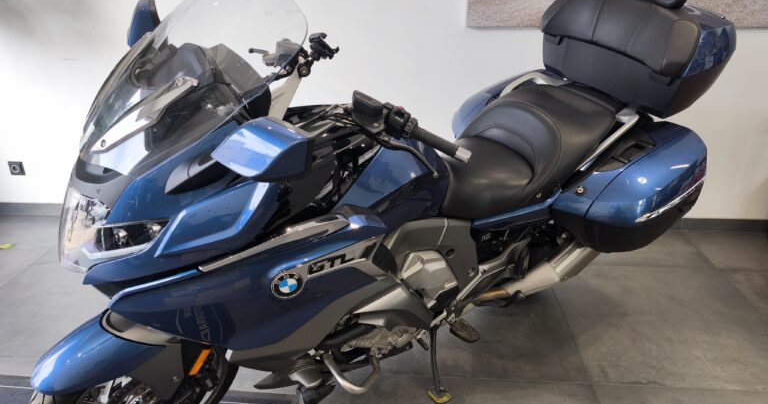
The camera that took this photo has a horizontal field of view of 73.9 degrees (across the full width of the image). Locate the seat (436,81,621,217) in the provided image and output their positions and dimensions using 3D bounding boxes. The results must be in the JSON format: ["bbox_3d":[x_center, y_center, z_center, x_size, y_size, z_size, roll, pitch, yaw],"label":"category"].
[{"bbox_3d":[0.444,-0.203,1.855,0.740,0.300,0.380,-14,38,-29],"label":"seat"}]

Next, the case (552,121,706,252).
[{"bbox_3d":[0.900,-0.023,1.811,0.630,0.460,0.250,-14,38,-29],"label":"case"}]

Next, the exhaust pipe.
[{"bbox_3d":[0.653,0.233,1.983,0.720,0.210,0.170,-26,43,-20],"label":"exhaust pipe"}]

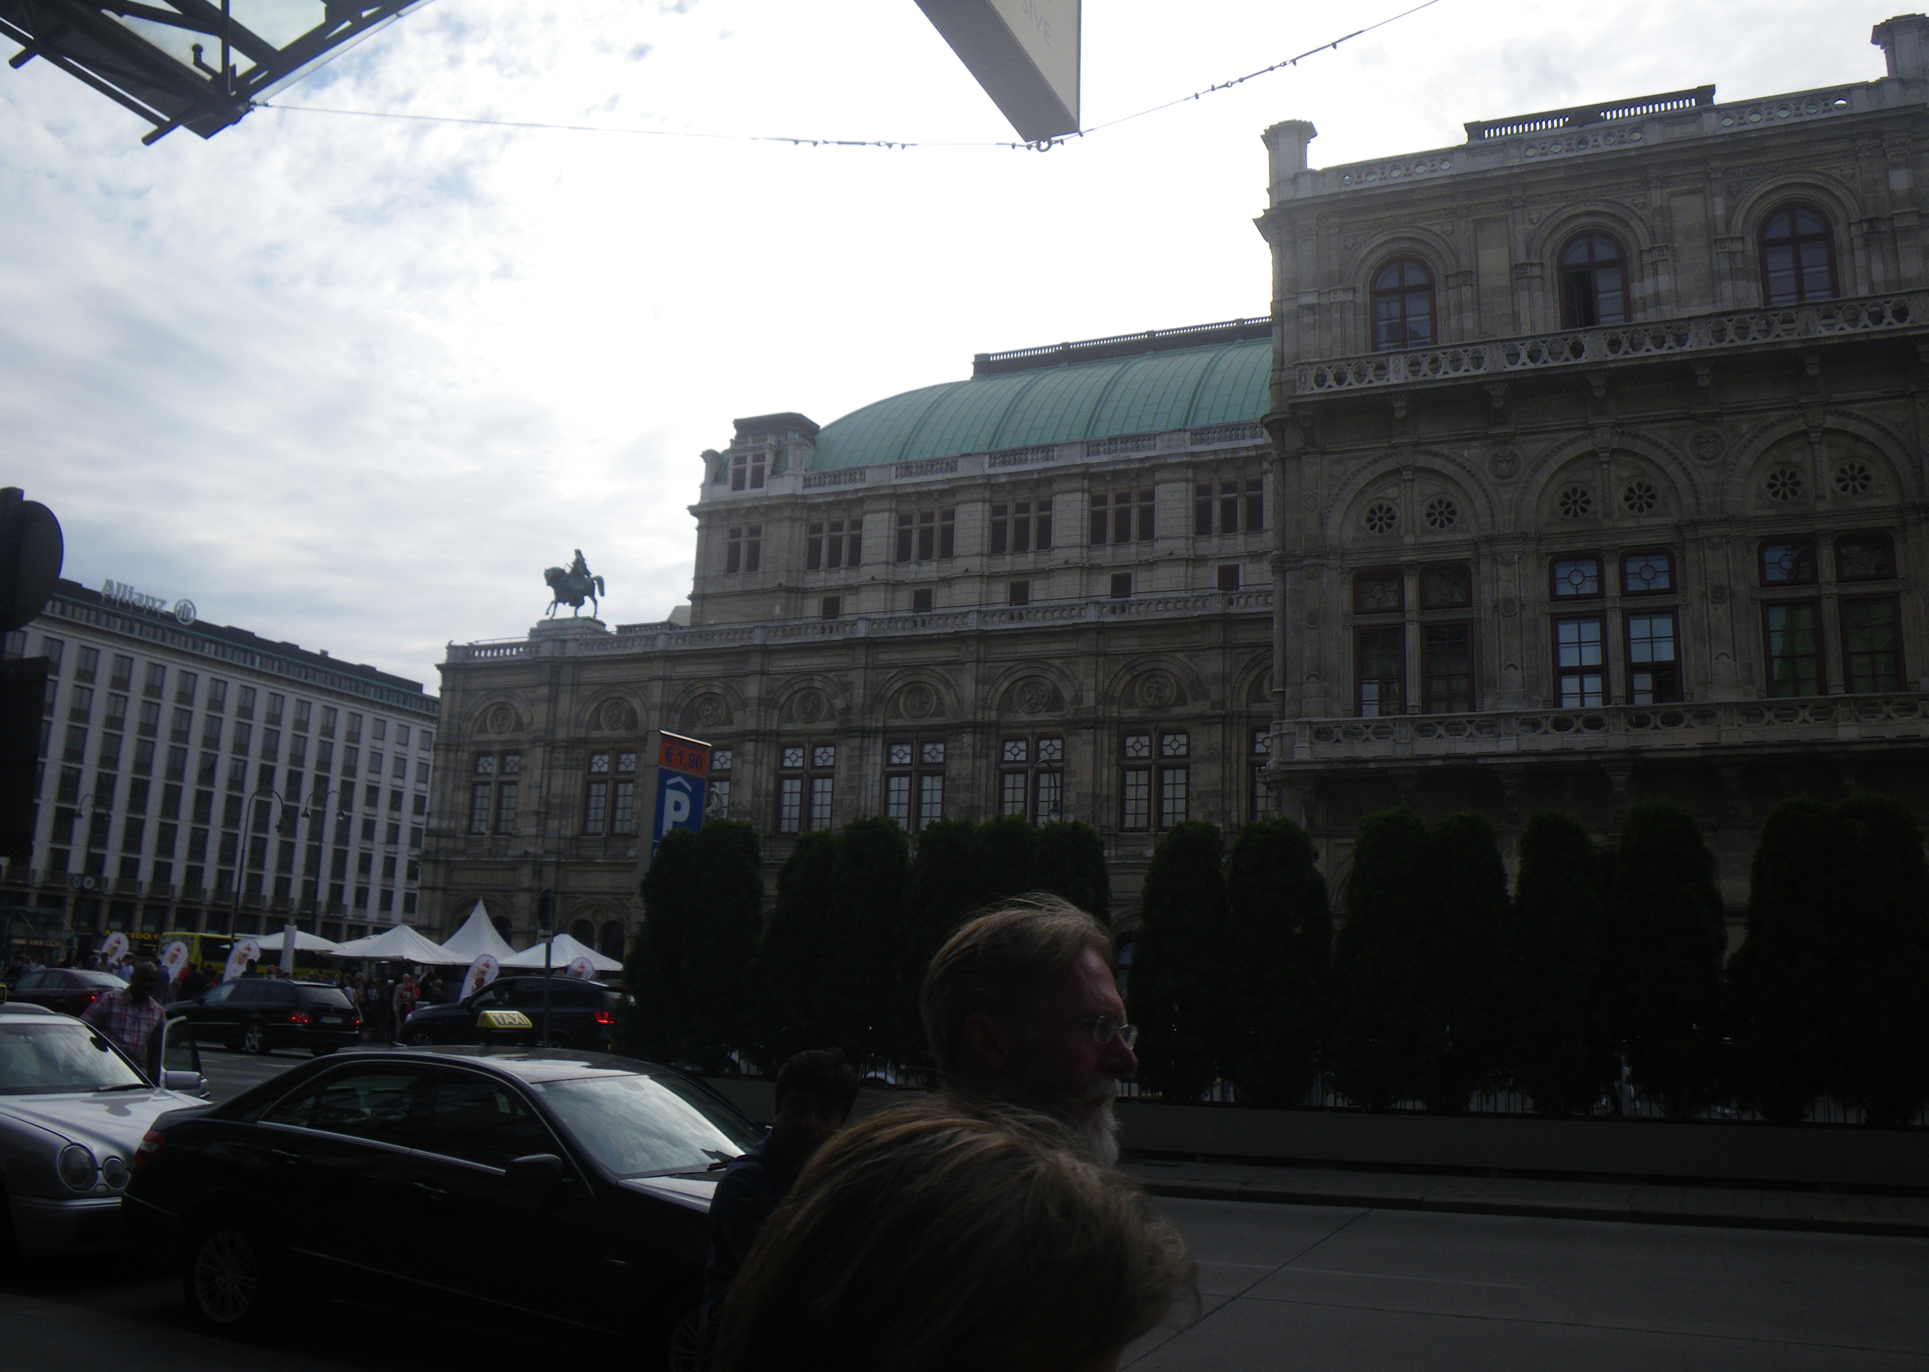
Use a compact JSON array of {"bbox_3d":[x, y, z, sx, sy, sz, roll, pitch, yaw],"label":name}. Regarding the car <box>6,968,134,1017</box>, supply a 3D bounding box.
[{"bbox_3d":[-23.263,7.968,39.857,4.600,1.450,1.800,-2,-12,21],"label":"car"}]

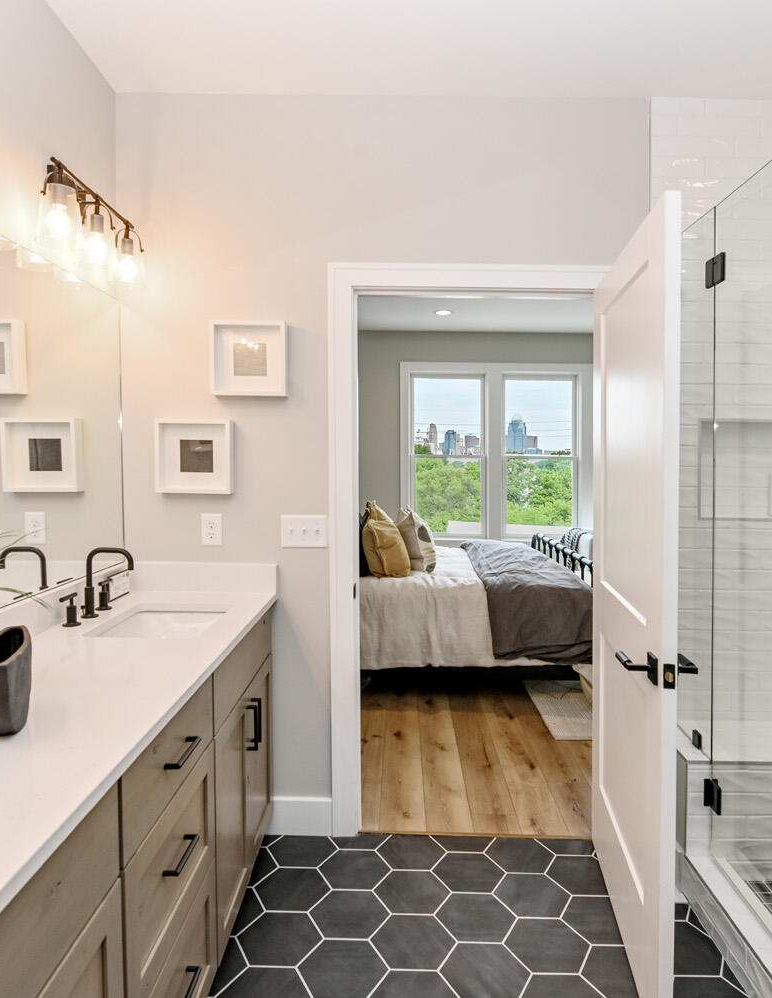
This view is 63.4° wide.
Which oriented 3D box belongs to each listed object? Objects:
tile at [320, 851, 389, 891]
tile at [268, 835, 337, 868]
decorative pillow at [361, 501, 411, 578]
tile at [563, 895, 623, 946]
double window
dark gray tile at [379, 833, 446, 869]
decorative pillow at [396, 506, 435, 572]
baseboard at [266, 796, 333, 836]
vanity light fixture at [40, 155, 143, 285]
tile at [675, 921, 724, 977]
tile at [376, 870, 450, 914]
[{"bbox_3d":[-0.103,1.276,2.147,0.252,0.012,0.218,0,2,2],"label":"tile"},{"bbox_3d":[-0.291,1.259,2.227,0.250,0.010,0.213,0,1,1],"label":"tile"},{"bbox_3d":[0.004,0.278,4.300,0.190,0.500,0.500,-17,-2,14],"label":"decorative pillow"},{"bbox_3d":[0.660,1.288,1.903,0.252,0.012,0.218,0,2,2],"label":"tile"},{"bbox_3d":[1.010,-0.428,5.690,1.745,1.640,0.100,0,1,1],"label":"double window"},{"bbox_3d":[0.090,1.262,2.221,0.250,0.010,0.217,0,1,1],"label":"dark gray tile"},{"bbox_3d":[0.213,0.288,4.450,0.180,0.480,0.480,-13,1,4],"label":"decorative pillow"},{"bbox_3d":[-0.322,1.179,2.330,0.242,0.140,0.016,0,1,1],"label":"baseboard"},{"bbox_3d":[-0.920,-0.844,1.955,0.165,0.220,0.560,0,2,2],"label":"vanity light fixture"},{"bbox_3d":[0.828,1.270,1.762,0.232,0.010,0.217,0,1,1],"label":"tile"},{"bbox_3d":[0.086,1.281,2.030,0.252,0.012,0.218,0,2,2],"label":"tile"}]

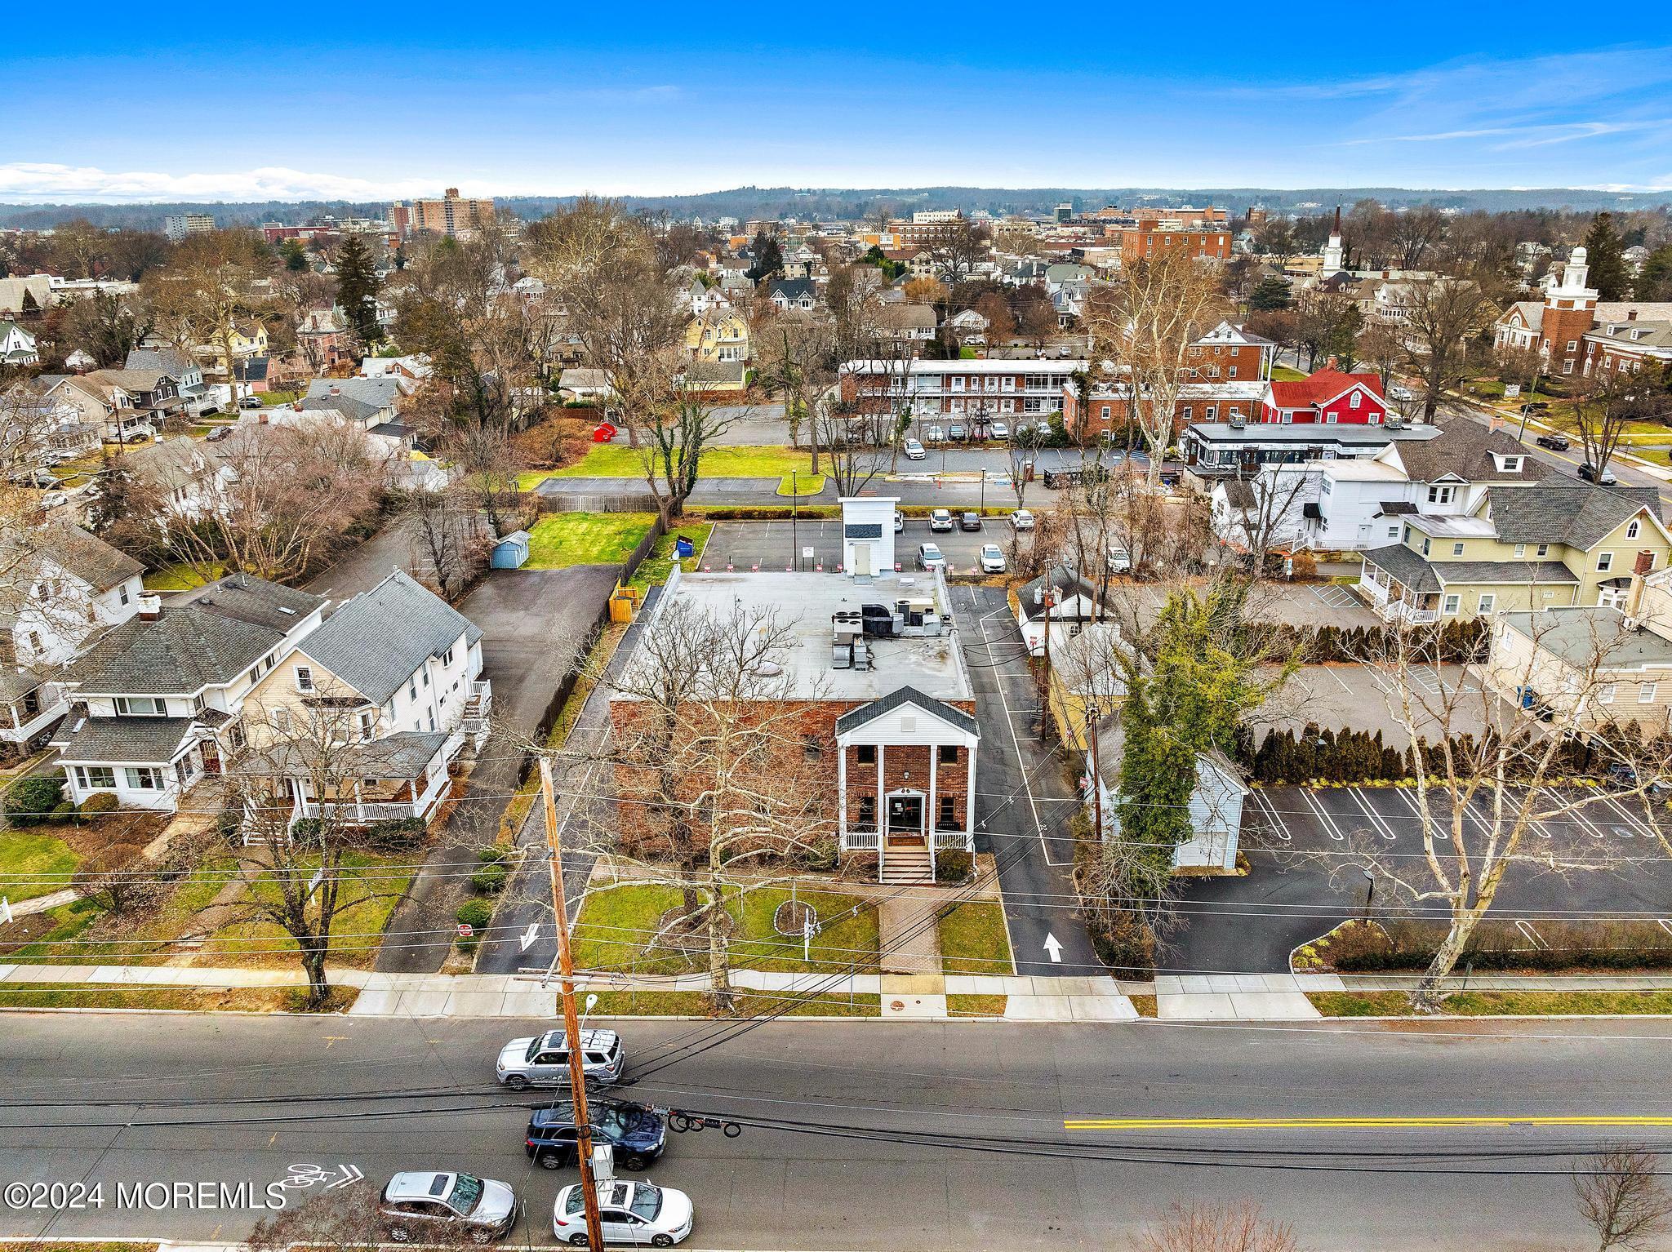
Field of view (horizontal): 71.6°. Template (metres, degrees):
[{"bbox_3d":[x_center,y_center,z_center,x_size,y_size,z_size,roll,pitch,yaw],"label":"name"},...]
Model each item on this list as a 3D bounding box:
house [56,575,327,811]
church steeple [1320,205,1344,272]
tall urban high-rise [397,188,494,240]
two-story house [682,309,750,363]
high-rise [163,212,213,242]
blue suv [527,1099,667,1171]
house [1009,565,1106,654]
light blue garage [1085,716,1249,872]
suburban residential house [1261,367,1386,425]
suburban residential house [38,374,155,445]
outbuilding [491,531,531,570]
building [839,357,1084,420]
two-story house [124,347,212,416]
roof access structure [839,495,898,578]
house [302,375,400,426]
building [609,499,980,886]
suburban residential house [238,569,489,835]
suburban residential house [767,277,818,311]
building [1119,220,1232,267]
[{"bbox_3d":[-39.315,2.953,71.815,8.800,8.500,20.000,0,20,1],"label":"house"},{"bbox_3d":[145.064,-112.649,338.533,4.800,20.000,4.800,0,20,1],"label":"church steeple"},{"bbox_3d":[-348.307,-363.778,1040.337,72.000,50.000,24.000,0,20,1],"label":"tall urban high-rise"},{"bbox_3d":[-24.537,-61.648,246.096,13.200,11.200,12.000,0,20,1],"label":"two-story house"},{"bbox_3d":[-572.502,-346.560,1026.537,18.000,35.000,38.000,0,20,1],"label":"high-rise"},{"bbox_3d":[-8.324,17.562,40.361,4.950,1.750,1.950,0,20,1],"label":"blue suv"},{"bbox_3d":[17.027,-1.326,87.069,6.300,5.300,7.300,0,20,1],"label":"house"},{"bbox_3d":[16.654,7.684,59.751,6.700,7.000,7.400,0,20,1],"label":"light blue garage"},{"bbox_3d":[71.087,-33.292,170.281,16.000,8.000,12.500,0,20,1],"label":"suburban residential house"},{"bbox_3d":[-107.505,-32.545,170.640,10.400,9.200,12.100,0,20,1],"label":"suburban residential house"},{"bbox_3d":[-30.496,-7.178,108.332,2.700,2.650,3.900,0,20,1],"label":"outbuilding"},{"bbox_3d":[20.193,-38.747,188.808,38.040,6.400,15.800,1,20,4],"label":"building"},{"bbox_3d":[-110.003,-40.080,190.340,13.000,10.000,10.000,0,20,1],"label":"two-story house"},{"bbox_3d":[2.272,-6.291,77.637,4.000,4.900,3.700,0,20,1],"label":"roof access structure"},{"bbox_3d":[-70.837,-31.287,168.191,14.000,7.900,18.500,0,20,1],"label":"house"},{"bbox_3d":[-1.892,2.093,67.007,17.800,12.700,26.500,0,20,1],"label":"building"},{"bbox_3d":[-27.216,3.418,68.774,10.700,9.600,18.200,0,20,1],"label":"suburban residential house"},{"bbox_3d":[-13.335,-101.491,356.475,14.800,10.800,11.000,0,20,1],"label":"suburban residential house"},{"bbox_3d":[103.925,-110.134,354.197,27.500,26.000,22.000,0,20,1],"label":"building"}]

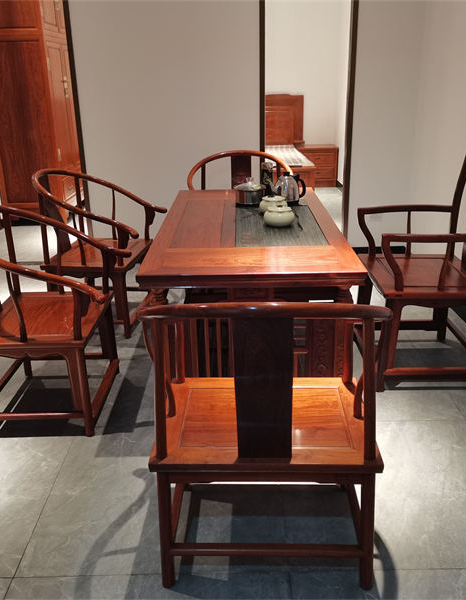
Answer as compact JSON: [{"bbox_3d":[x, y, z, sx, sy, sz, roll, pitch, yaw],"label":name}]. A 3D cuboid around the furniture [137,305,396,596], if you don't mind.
[{"bbox_3d":[0.093,0.315,1.742,0.645,0.885,0.670,0,20,2],"label":"furniture"}]

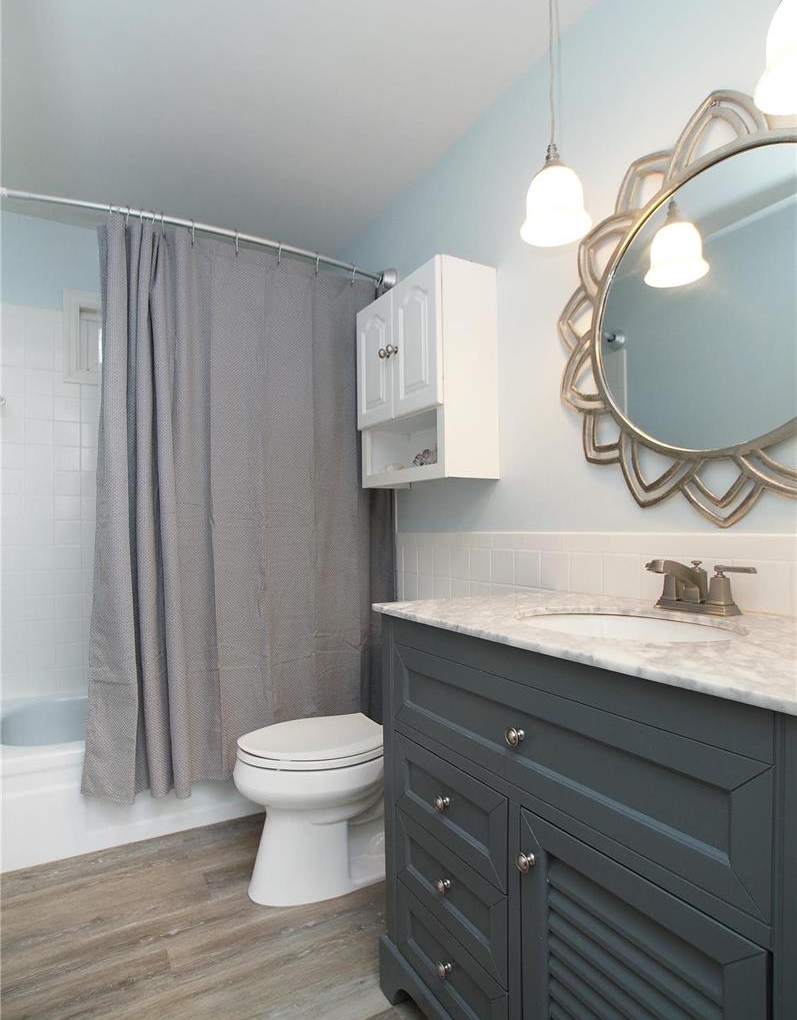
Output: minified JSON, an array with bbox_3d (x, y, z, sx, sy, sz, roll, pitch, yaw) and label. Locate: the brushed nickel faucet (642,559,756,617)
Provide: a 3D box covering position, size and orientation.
[{"bbox_3d":[0.577,0.157,1.091,0.160,0.110,0.225,1,-3,-31],"label":"brushed nickel faucet"}]

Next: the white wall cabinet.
[{"bbox_3d":[0.084,-0.430,1.896,0.230,0.682,0.535,1,-3,-31],"label":"white wall cabinet"}]

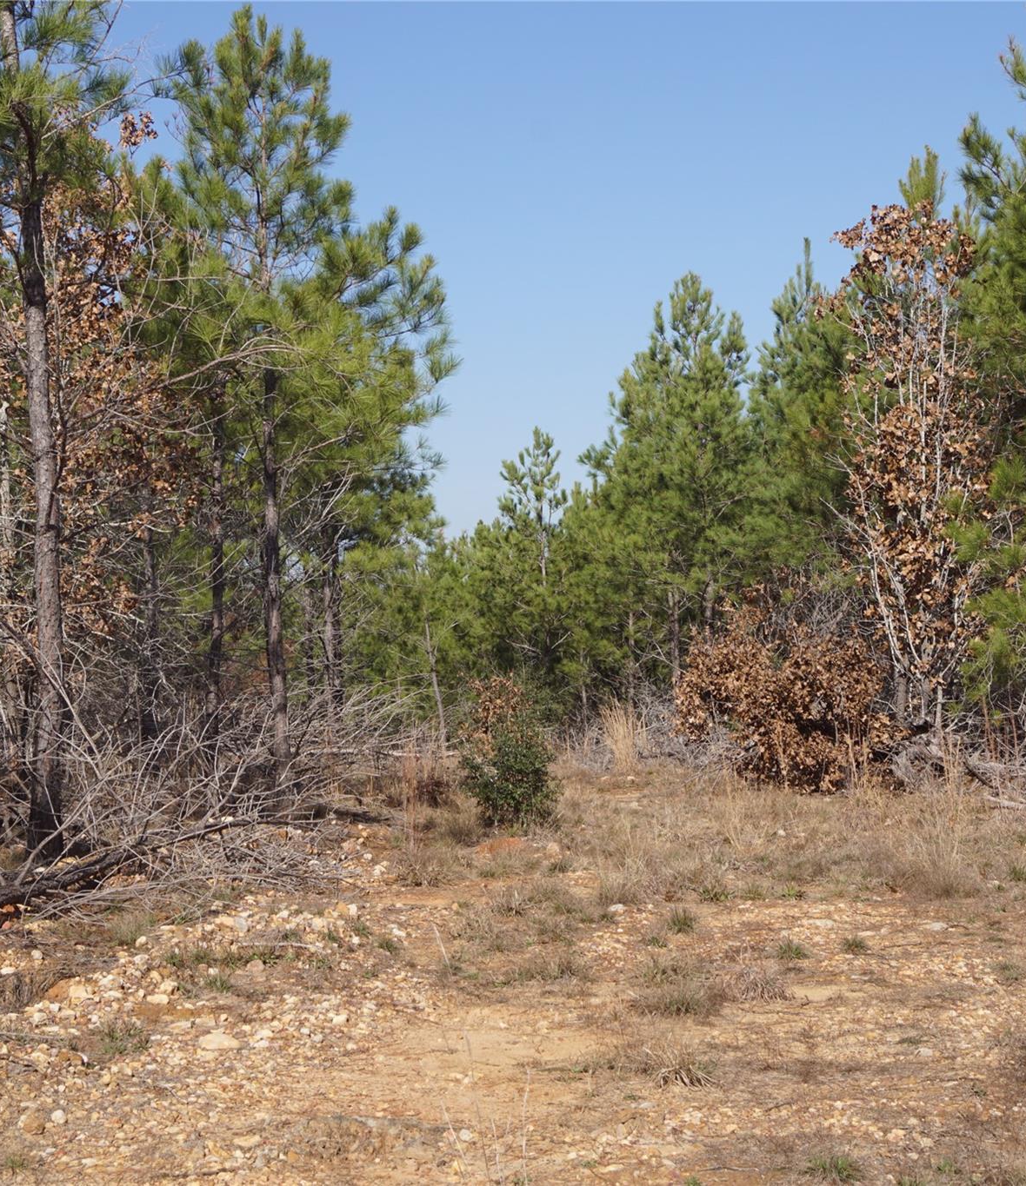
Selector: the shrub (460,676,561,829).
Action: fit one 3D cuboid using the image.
[{"bbox_3d":[-0.026,1.183,16.600,0.740,1.100,0.700,-1,-1,0],"label":"shrub"}]

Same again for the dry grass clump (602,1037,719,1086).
[{"bbox_3d":[0.503,1.602,7.600,0.400,0.150,0.340,-1,-1,0],"label":"dry grass clump"}]

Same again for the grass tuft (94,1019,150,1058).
[{"bbox_3d":[-1.458,1.669,8.300,0.210,0.120,0.200,-1,-1,0],"label":"grass tuft"}]

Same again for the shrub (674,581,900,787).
[{"bbox_3d":[2.456,0.832,20.000,2.000,1.850,1.700,-1,-1,0],"label":"shrub"}]

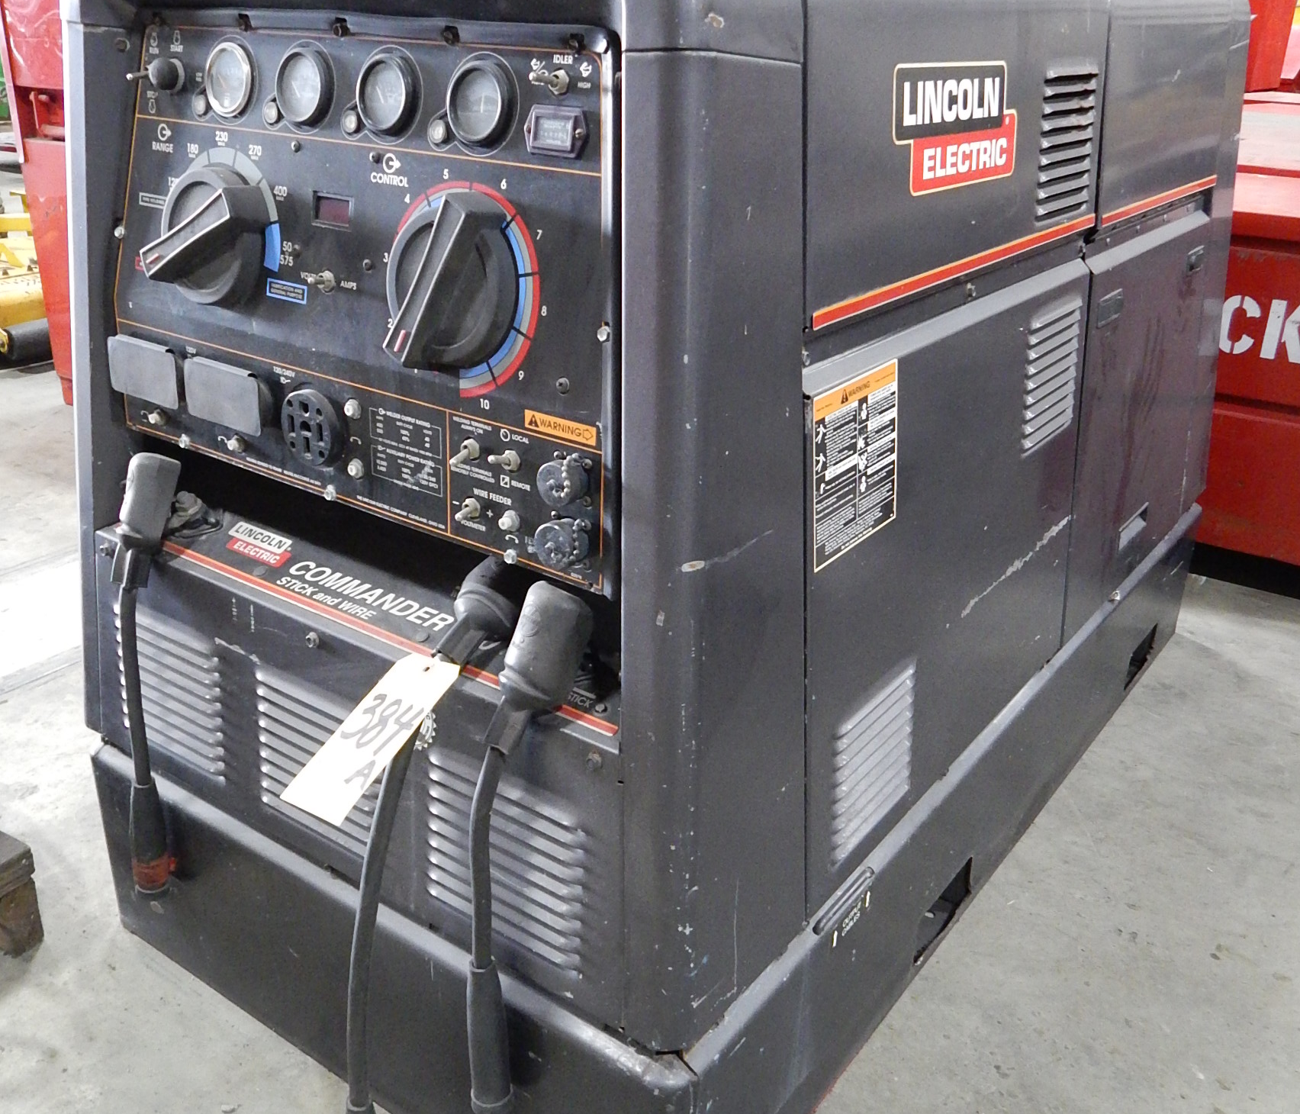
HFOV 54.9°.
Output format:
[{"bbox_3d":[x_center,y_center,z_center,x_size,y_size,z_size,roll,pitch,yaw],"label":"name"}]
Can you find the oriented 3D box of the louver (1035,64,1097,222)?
[{"bbox_3d":[0.444,-0.431,1.315,0.016,0.150,0.164,12,25,34],"label":"louver"}]

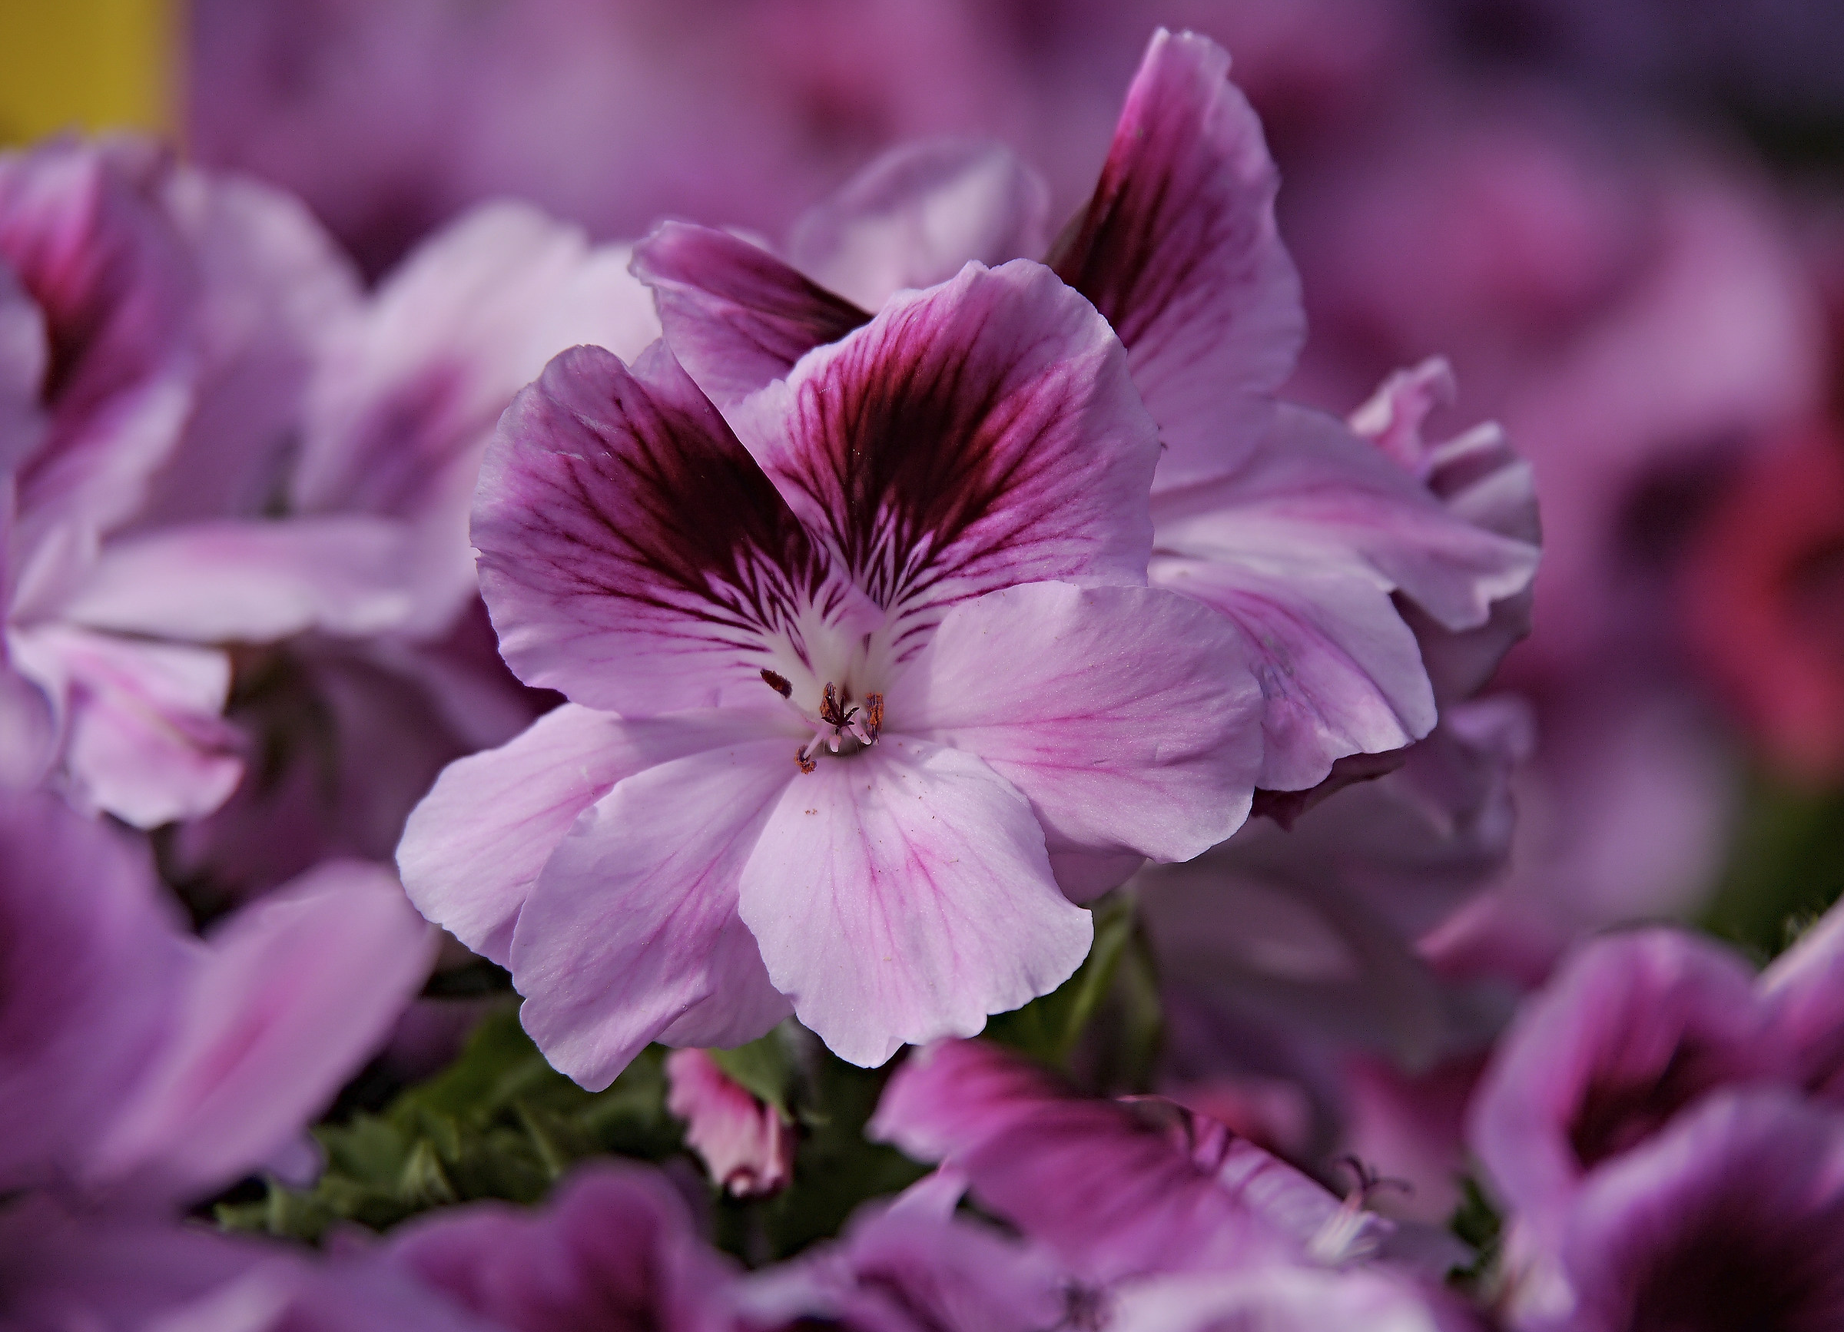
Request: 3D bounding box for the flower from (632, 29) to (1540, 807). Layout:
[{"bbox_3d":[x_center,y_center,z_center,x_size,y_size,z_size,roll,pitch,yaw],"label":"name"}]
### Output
[{"bbox_3d":[0.011,-0.016,1.028,0.057,0.050,0.035,1,-9,-6],"label":"flower"}]

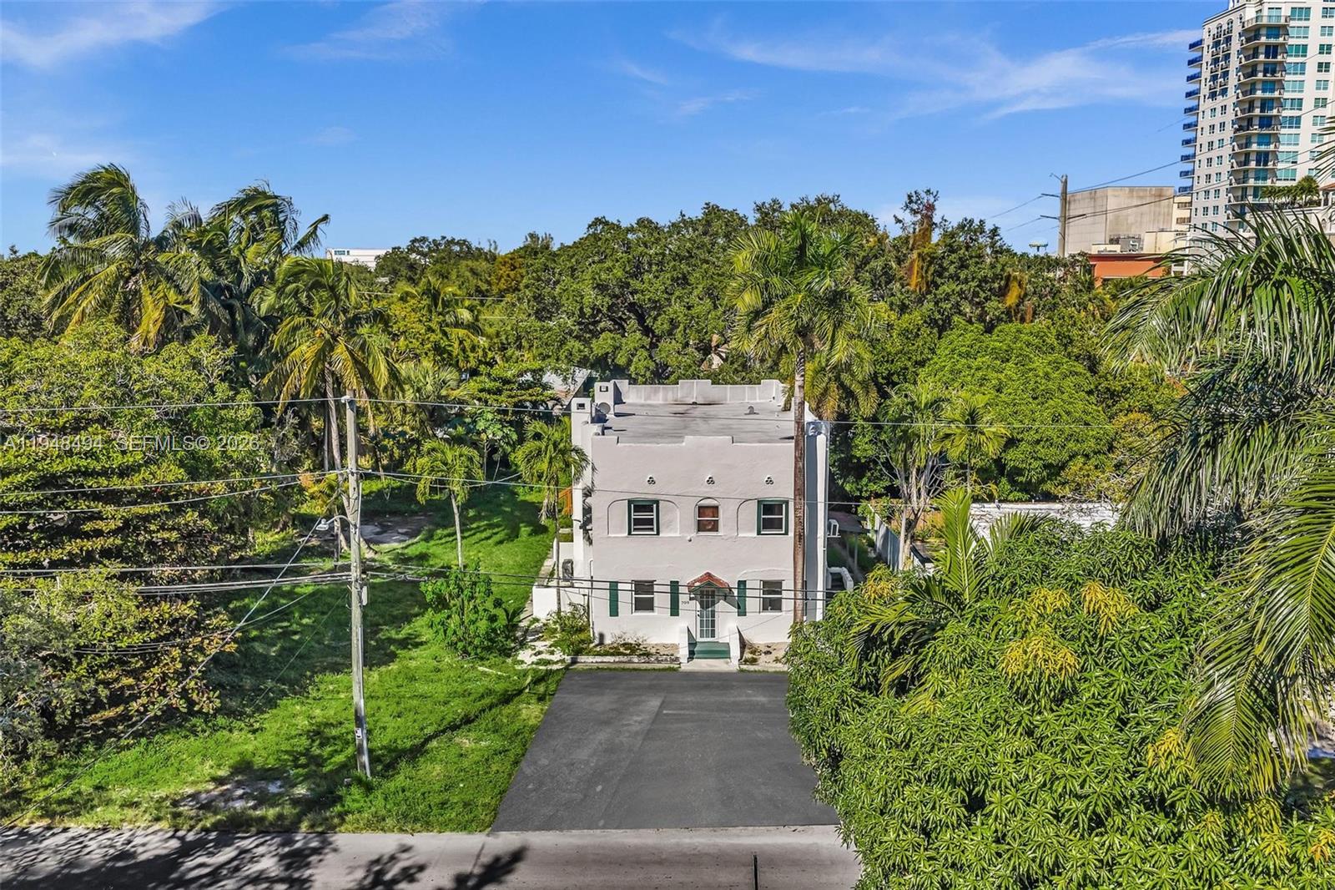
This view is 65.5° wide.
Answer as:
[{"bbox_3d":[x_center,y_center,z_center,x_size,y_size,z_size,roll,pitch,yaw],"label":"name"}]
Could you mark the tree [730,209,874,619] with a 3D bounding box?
[{"bbox_3d":[4.949,-0.247,38.898,5.130,16.790,5.130,0,8,0],"label":"tree"}]

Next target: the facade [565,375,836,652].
[{"bbox_3d":[1.275,2.284,48.827,9.850,8.900,16.500,0,8,0],"label":"facade"}]

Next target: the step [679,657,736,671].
[{"bbox_3d":[1.559,8.164,38.853,2.050,0.170,1.260,0,8,0],"label":"step"}]

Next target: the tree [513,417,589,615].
[{"bbox_3d":[-4.628,3.310,41.933,3.040,8.870,3.040,0,8,0],"label":"tree"}]

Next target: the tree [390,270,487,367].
[{"bbox_3d":[-12.973,-2.581,60.264,5.490,15.200,5.490,0,8,0],"label":"tree"}]

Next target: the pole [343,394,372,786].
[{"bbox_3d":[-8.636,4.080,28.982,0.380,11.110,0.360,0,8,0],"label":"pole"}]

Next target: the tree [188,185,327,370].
[{"bbox_3d":[-19.637,-3.119,51.089,6.620,18.930,6.620,0,8,0],"label":"tree"}]

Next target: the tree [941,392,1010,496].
[{"bbox_3d":[15.917,1.594,54.307,3.630,8.670,3.630,0,8,0],"label":"tree"}]

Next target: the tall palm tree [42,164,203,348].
[{"bbox_3d":[-23.887,-2.657,46.608,7.030,19.320,7.030,0,8,0],"label":"tall palm tree"}]

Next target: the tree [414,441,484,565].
[{"bbox_3d":[-8.387,3.898,40.229,2.720,8.200,2.720,0,8,0],"label":"tree"}]

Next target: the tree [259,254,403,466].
[{"bbox_3d":[-17.206,-1.842,53.943,7.190,15.580,7.190,0,8,0],"label":"tree"}]

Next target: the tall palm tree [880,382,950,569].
[{"bbox_3d":[11.672,1.829,49.407,3.240,9.630,3.240,0,8,0],"label":"tall palm tree"}]

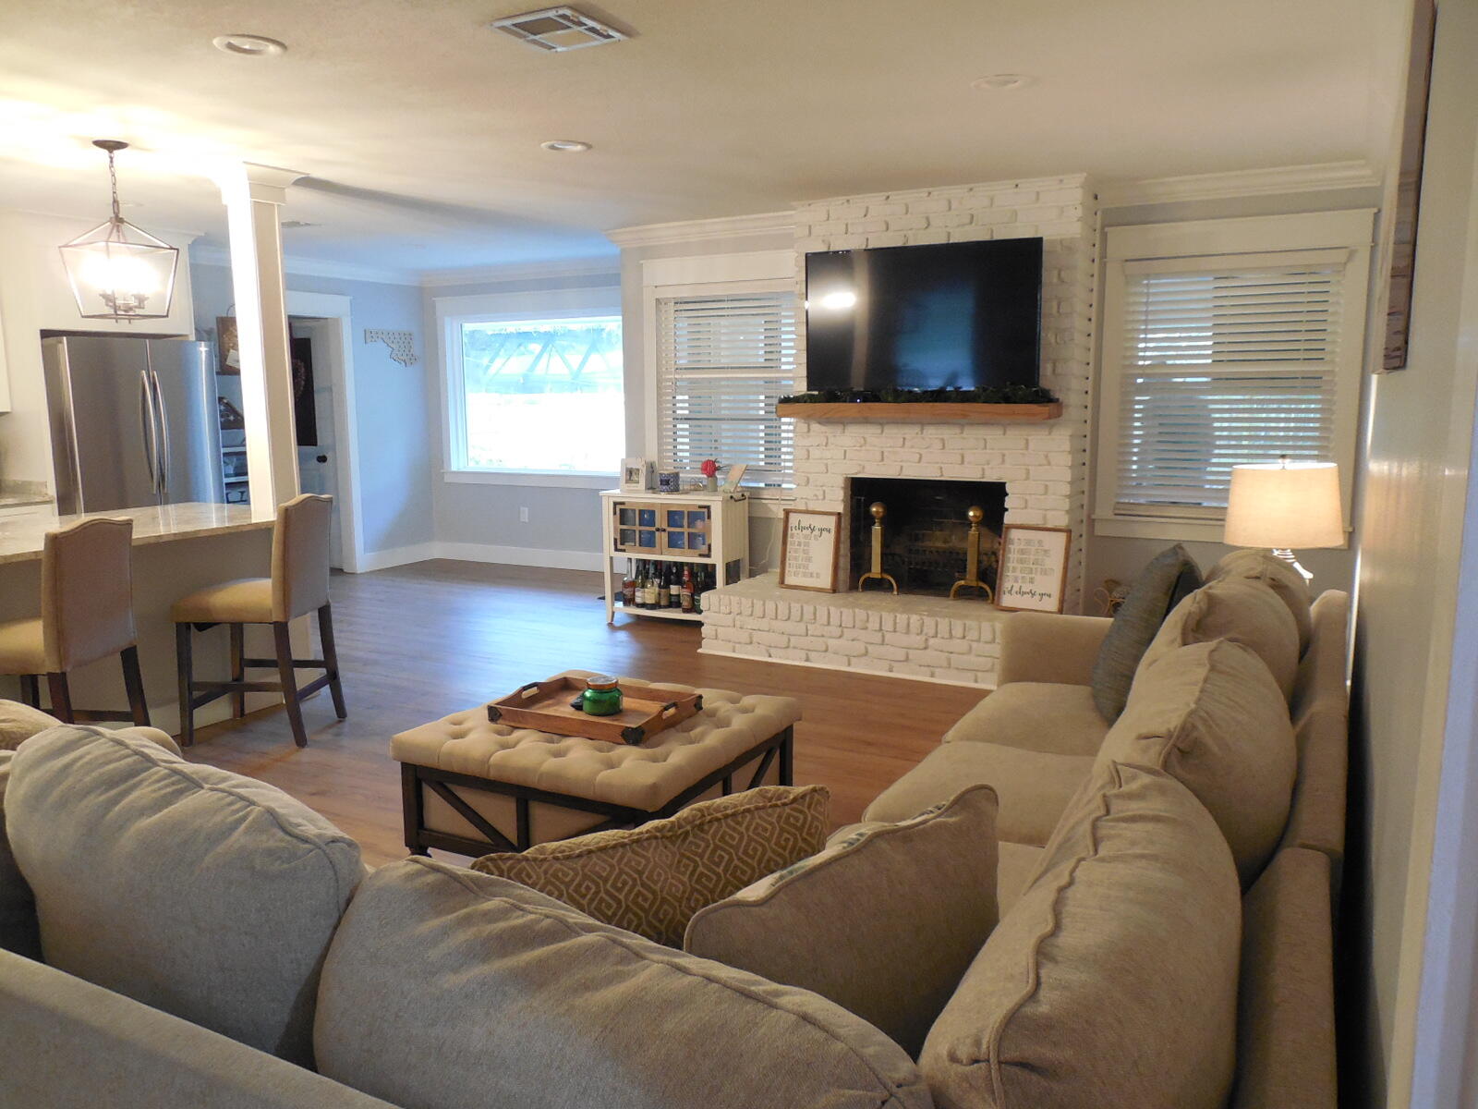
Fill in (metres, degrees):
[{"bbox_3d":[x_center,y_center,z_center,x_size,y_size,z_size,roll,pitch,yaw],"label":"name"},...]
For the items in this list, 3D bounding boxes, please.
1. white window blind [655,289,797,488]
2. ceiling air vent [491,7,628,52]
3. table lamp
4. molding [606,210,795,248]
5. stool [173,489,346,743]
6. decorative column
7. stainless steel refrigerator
[{"bbox_3d":[-0.074,-0.997,6.526,0.980,1.200,0.100,4,10,29],"label":"white window blind"},{"bbox_3d":[-0.503,-1.468,3.010,0.272,0.022,0.285,4,10,29],"label":"ceiling air vent"},{"bbox_3d":[1.996,-0.041,3.935,0.380,0.640,0.380,4,10,28],"label":"table lamp"},{"bbox_3d":[-0.208,-1.917,6.338,1.440,0.102,0.120,4,10,28],"label":"molding"},{"bbox_3d":[-2.082,0.280,4.626,0.540,1.020,0.460,0,9,4],"label":"stool"},{"bbox_3d":[-2.211,-0.992,4.970,0.330,1.514,0.330,4,10,29],"label":"decorative column"},{"bbox_3d":[-3.792,-0.411,6.589,0.760,1.770,0.910,4,10,29],"label":"stainless steel refrigerator"}]

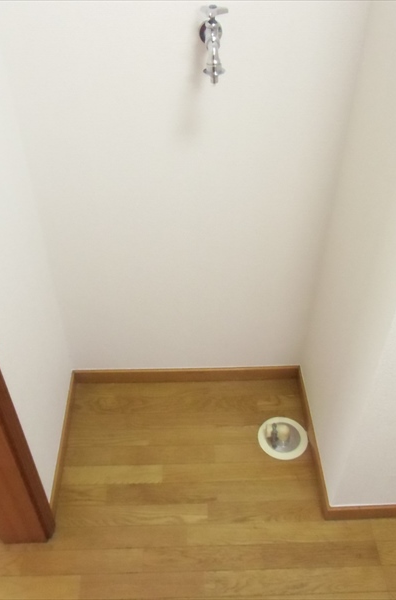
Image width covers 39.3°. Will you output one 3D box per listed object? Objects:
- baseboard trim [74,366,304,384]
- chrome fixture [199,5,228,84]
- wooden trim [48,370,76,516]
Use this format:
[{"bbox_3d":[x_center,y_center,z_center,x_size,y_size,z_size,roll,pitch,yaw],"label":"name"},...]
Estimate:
[{"bbox_3d":[-0.037,0.253,1.885,0.772,0.059,0.011,-1,42,-2],"label":"baseboard trim"},{"bbox_3d":[0.032,-0.520,1.121,0.057,0.133,0.115,-1,42,-2],"label":"chrome fixture"},{"bbox_3d":[-0.408,0.427,1.690,0.011,0.059,0.485,-1,42,-2],"label":"wooden trim"}]

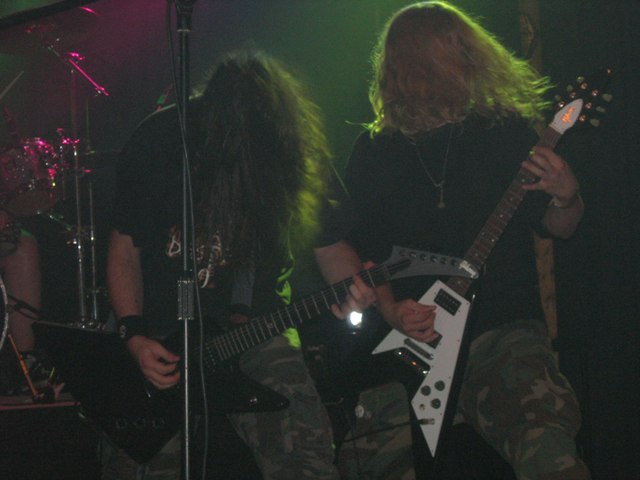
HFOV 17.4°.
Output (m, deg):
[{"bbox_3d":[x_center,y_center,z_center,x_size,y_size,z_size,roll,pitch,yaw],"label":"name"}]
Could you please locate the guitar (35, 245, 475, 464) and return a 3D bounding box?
[{"bbox_3d":[-0.154,0.185,4.984,1.081,0.448,0.075,-25,-9,16],"label":"guitar"}]

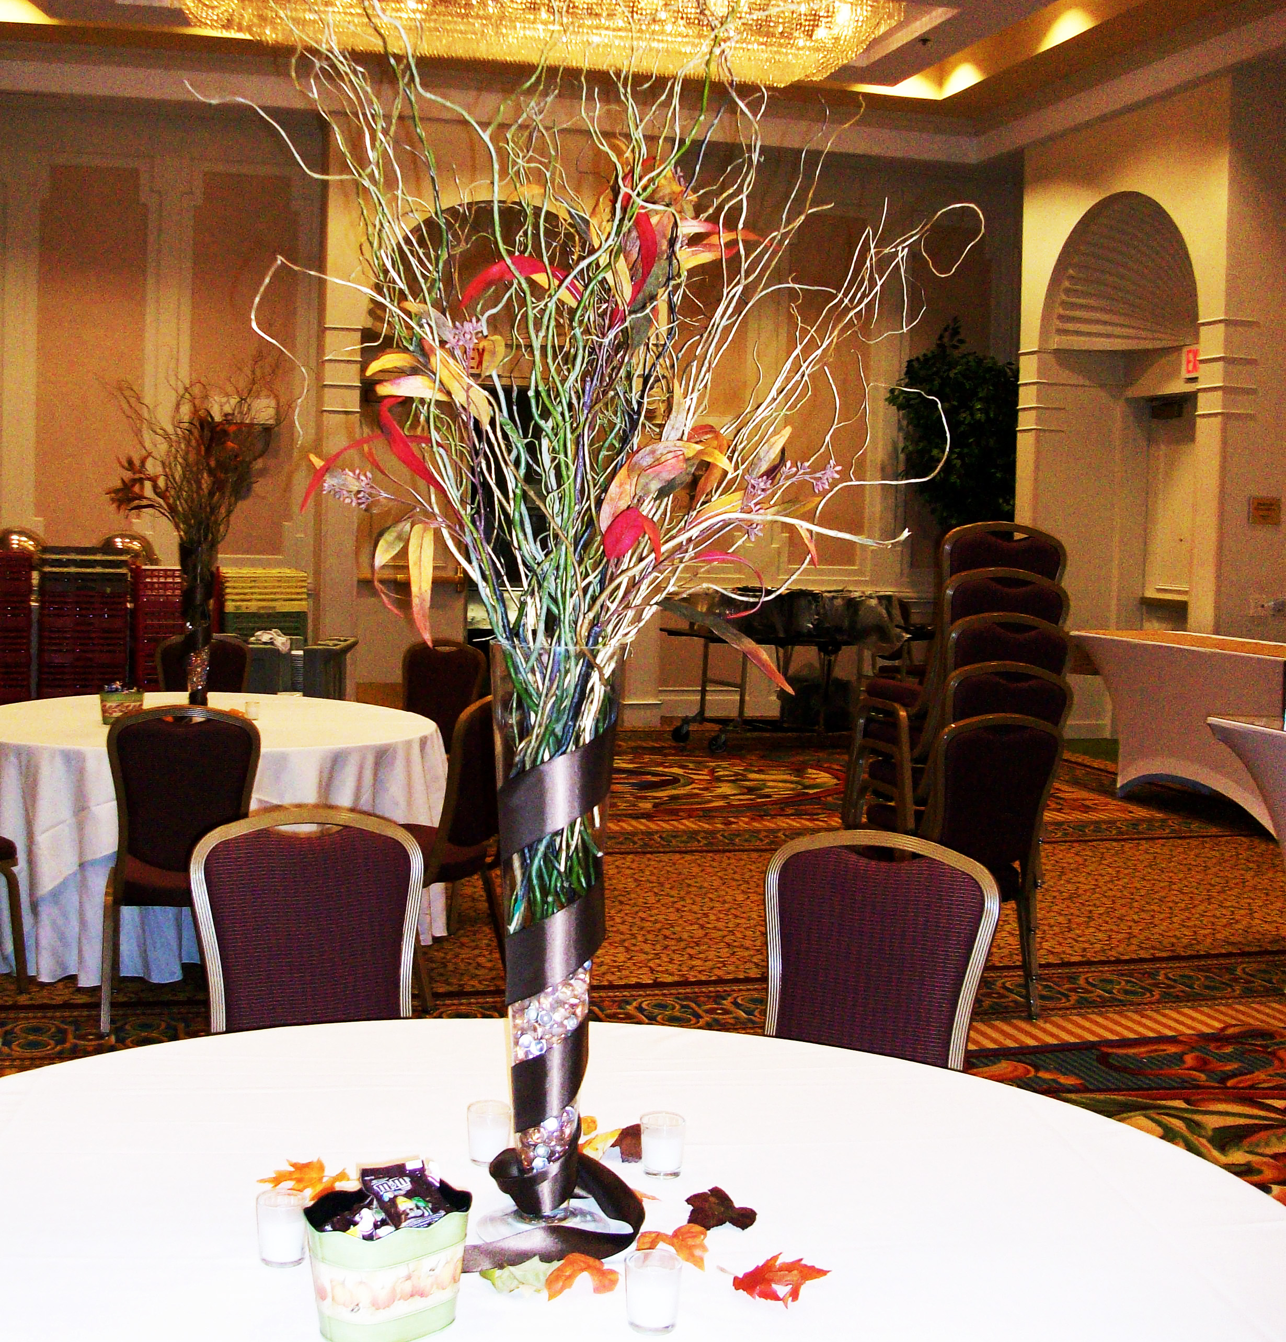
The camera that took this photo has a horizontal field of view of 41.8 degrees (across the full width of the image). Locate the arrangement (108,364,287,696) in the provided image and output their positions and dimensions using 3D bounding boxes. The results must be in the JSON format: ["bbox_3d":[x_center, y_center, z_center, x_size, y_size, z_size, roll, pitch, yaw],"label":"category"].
[{"bbox_3d":[-1.567,-0.445,5.923,0.600,1.210,0.550,0,6,-14],"label":"arrangement"}]

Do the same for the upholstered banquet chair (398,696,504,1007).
[{"bbox_3d":[-0.774,0.534,5.461,0.580,0.920,0.450,5,6,30],"label":"upholstered banquet chair"}]

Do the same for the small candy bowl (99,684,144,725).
[{"bbox_3d":[-1.794,0.118,5.799,0.150,0.130,0.115,0,6,-14],"label":"small candy bowl"}]

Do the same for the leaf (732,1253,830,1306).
[{"bbox_3d":[0.140,0.610,1.695,0.100,0.028,0.075,1,6,-8],"label":"leaf"}]

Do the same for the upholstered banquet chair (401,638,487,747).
[{"bbox_3d":[-1.050,0.338,7.719,0.443,0.939,0.593,3,5,21],"label":"upholstered banquet chair"}]

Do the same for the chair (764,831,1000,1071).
[{"bbox_3d":[0.328,0.785,2.894,0.443,0.939,0.593,3,5,21],"label":"chair"}]

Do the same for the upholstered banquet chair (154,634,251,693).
[{"bbox_3d":[-2.010,0.316,7.676,0.443,0.939,0.593,0,5,-14],"label":"upholstered banquet chair"}]

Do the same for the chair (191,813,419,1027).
[{"bbox_3d":[-0.572,0.751,3.012,0.443,0.939,0.593,0,5,-18],"label":"chair"}]

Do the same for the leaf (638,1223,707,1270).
[{"bbox_3d":[0.032,0.601,1.765,0.077,0.030,0.062,1,5,0],"label":"leaf"}]

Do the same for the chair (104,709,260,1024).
[{"bbox_3d":[-1.403,0.545,5.172,0.443,0.939,0.593,0,5,-14],"label":"chair"}]

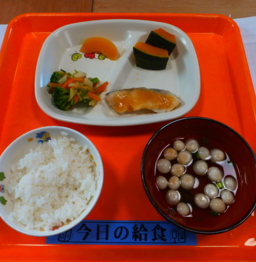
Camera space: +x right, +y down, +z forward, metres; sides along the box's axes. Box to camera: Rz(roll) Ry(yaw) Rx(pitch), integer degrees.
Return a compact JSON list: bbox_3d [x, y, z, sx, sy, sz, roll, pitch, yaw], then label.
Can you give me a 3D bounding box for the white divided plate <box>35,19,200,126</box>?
[{"bbox_3d":[-0.014,-0.079,0.338,0.217,0.029,0.174,-1,67,-1],"label":"white divided plate"}]

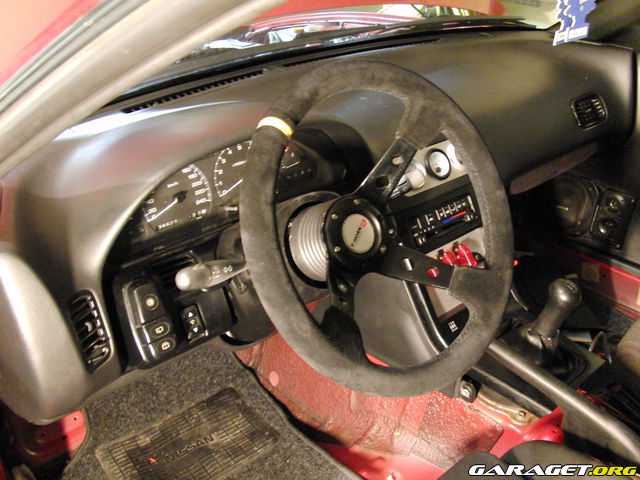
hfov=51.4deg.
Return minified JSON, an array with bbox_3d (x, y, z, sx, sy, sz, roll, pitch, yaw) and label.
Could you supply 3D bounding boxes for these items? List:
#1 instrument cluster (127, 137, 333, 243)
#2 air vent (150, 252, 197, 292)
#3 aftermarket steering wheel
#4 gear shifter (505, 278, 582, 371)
[{"bbox_3d":[-0.119,-0.081,0.914,0.335,0.113,0.065,-21,8,-35],"label":"instrument cluster"},{"bbox_3d":[-0.170,0.037,0.790,0.062,0.047,0.025,-22,21,-35],"label":"air vent"},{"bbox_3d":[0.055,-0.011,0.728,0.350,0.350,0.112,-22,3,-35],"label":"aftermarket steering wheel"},{"bbox_3d":[0.359,0.128,1.020,0.085,0.150,0.105,-22,43,-35],"label":"gear shifter"}]

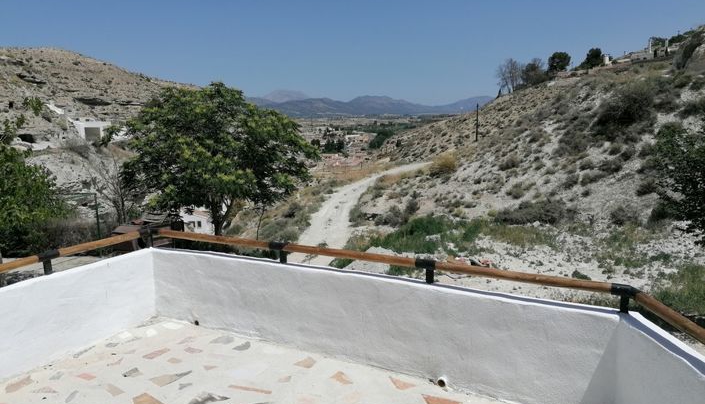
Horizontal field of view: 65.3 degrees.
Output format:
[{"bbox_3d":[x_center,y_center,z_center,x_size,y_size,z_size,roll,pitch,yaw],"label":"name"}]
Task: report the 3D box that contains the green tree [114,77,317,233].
[{"bbox_3d":[-4.702,-1.123,19.000,7.000,6.000,6.600,0,9,0],"label":"green tree"}]

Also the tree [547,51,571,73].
[{"bbox_3d":[40.480,-27.609,108.000,4.600,4.400,4.500,0,9,0],"label":"tree"}]

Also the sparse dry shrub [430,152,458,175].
[{"bbox_3d":[10.379,-4.230,62.000,3.100,2.600,2.900,0,9,0],"label":"sparse dry shrub"}]

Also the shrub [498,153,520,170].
[{"bbox_3d":[14.283,-3.684,50.000,1.950,1.500,1.800,0,9,0],"label":"shrub"}]

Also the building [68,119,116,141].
[{"bbox_3d":[-41.790,-11.448,88.000,7.000,3.600,5.000,-3,10,-20],"label":"building"}]

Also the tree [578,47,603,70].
[{"bbox_3d":[46.769,-28.199,108.000,4.600,4.700,4.500,0,9,0],"label":"tree"}]

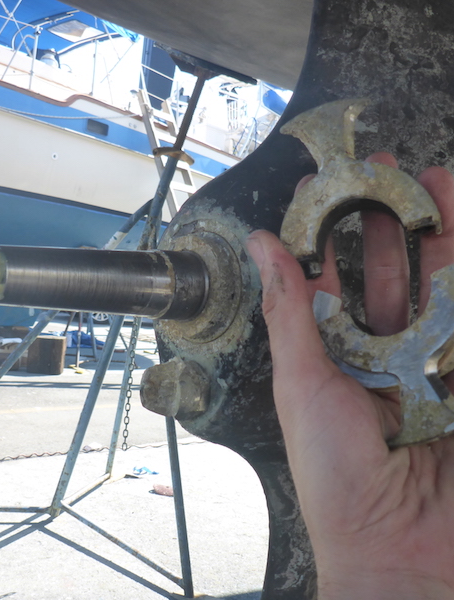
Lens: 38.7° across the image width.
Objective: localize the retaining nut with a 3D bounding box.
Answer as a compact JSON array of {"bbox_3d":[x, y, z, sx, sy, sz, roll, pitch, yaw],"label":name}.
[{"bbox_3d":[-0.030,0.050,0.367,0.025,0.034,0.034,2,2,-43],"label":"retaining nut"}]

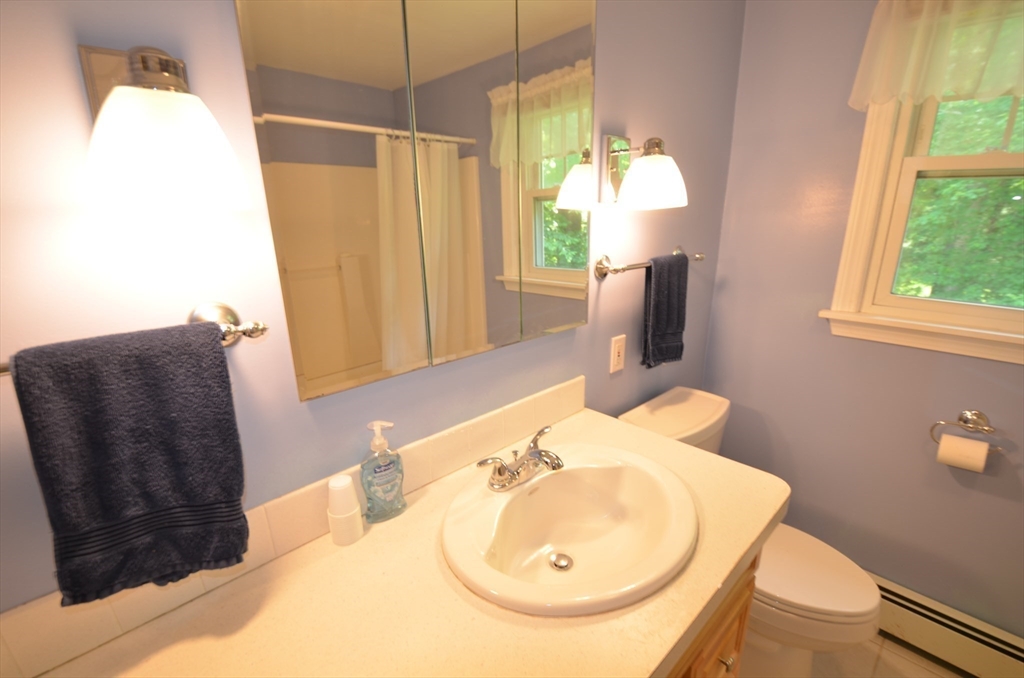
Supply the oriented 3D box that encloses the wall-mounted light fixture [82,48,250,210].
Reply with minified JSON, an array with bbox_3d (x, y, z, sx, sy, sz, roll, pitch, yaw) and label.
[{"bbox_3d":[-0.387,-0.225,0.464,0.160,0.195,0.200,-16,22,-40],"label":"wall-mounted light fixture"}]

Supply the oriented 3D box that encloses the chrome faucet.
[{"bbox_3d":[0.039,0.265,0.897,0.208,0.080,0.147,-15,21,-40],"label":"chrome faucet"}]

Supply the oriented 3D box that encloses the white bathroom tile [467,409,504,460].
[{"bbox_3d":[-0.063,0.230,1.034,0.106,0.090,0.011,-15,21,-40],"label":"white bathroom tile"}]

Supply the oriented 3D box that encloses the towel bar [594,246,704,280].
[{"bbox_3d":[0.450,-0.249,1.336,0.580,0.070,0.086,-16,22,-40],"label":"towel bar"}]

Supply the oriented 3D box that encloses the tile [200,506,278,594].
[{"bbox_3d":[-0.453,0.338,0.698,0.107,0.099,0.011,-15,21,-40],"label":"tile"}]

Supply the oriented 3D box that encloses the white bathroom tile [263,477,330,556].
[{"bbox_3d":[-0.376,0.316,0.763,0.107,0.095,0.011,-15,21,-40],"label":"white bathroom tile"}]

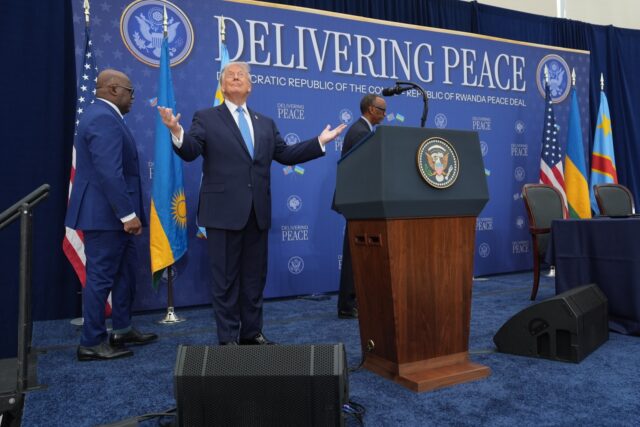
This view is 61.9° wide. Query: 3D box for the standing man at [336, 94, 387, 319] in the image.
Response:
[{"bbox_3d":[0.445,-0.068,4.520,0.550,1.850,0.520,-1,1,-14],"label":"standing man"}]

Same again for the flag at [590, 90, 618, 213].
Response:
[{"bbox_3d":[3.836,-0.598,7.180,0.340,2.080,0.260,-2,1,-26],"label":"flag"}]

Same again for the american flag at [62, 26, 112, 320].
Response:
[{"bbox_3d":[-1.888,-0.344,4.350,0.430,2.380,0.330,-2,1,-26],"label":"american flag"}]

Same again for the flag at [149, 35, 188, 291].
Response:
[{"bbox_3d":[-1.253,-0.429,4.440,0.300,2.140,0.240,-2,1,-26],"label":"flag"}]

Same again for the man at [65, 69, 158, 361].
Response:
[{"bbox_3d":[-1.359,-0.025,3.491,0.560,1.870,0.540,-2,1,-25],"label":"man"}]

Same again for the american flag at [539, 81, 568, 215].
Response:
[{"bbox_3d":[2.954,-0.533,6.720,0.370,2.240,0.280,-2,1,-26],"label":"american flag"}]

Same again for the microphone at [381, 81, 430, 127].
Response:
[{"bbox_3d":[0.478,-0.598,3.041,0.090,0.310,0.400,-2,1,-29],"label":"microphone"}]

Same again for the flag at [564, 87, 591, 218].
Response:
[{"bbox_3d":[3.347,-0.574,6.920,0.320,2.100,0.240,-2,1,-26],"label":"flag"}]

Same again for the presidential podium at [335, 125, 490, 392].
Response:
[{"bbox_3d":[0.544,0.210,2.964,0.720,1.325,0.590,-2,1,-29],"label":"presidential podium"}]

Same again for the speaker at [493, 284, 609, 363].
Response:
[{"bbox_3d":[1.488,0.660,3.408,0.490,0.366,0.680,-1,1,41],"label":"speaker"}]

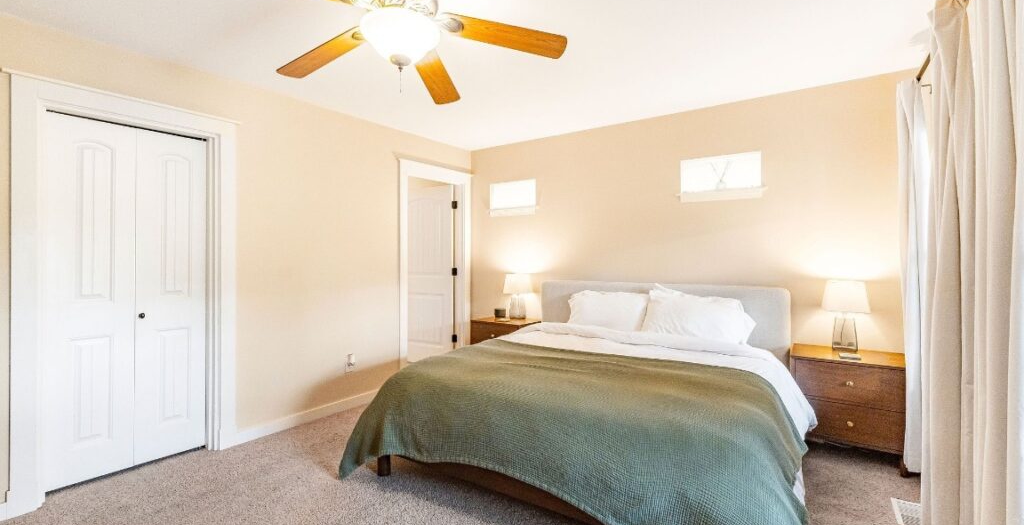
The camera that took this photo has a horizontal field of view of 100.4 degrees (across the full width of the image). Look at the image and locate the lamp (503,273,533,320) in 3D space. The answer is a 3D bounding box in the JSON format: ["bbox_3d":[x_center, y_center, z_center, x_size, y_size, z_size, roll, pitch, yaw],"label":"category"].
[{"bbox_3d":[0.057,0.339,4.299,0.250,0.470,0.200,0,1,36],"label":"lamp"}]

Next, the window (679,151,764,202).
[{"bbox_3d":[1.638,-0.663,3.366,0.610,0.350,0.090,0,1,36],"label":"window"}]

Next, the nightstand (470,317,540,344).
[{"bbox_3d":[-0.041,0.890,4.290,0.590,0.636,0.426,0,1,36],"label":"nightstand"}]

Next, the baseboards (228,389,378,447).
[{"bbox_3d":[-1.464,1.186,3.417,0.020,0.100,1.340,0,1,36],"label":"baseboards"}]

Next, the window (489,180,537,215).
[{"bbox_3d":[0.015,-0.676,4.526,0.600,0.350,0.090,0,1,36],"label":"window"}]

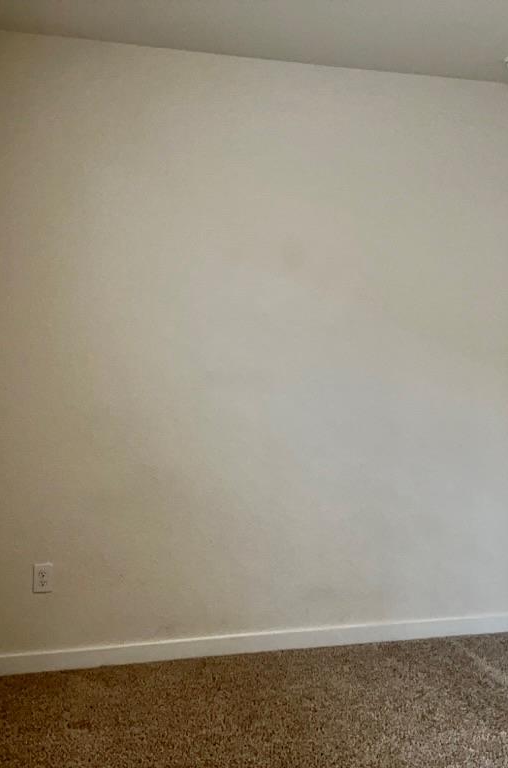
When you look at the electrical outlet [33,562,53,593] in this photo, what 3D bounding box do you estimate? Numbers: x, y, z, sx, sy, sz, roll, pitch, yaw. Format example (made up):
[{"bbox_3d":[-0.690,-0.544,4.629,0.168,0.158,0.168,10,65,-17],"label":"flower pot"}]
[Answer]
[{"bbox_3d":[-0.831,0.766,3.147,0.073,0.116,0.010,0,2,-15],"label":"electrical outlet"}]

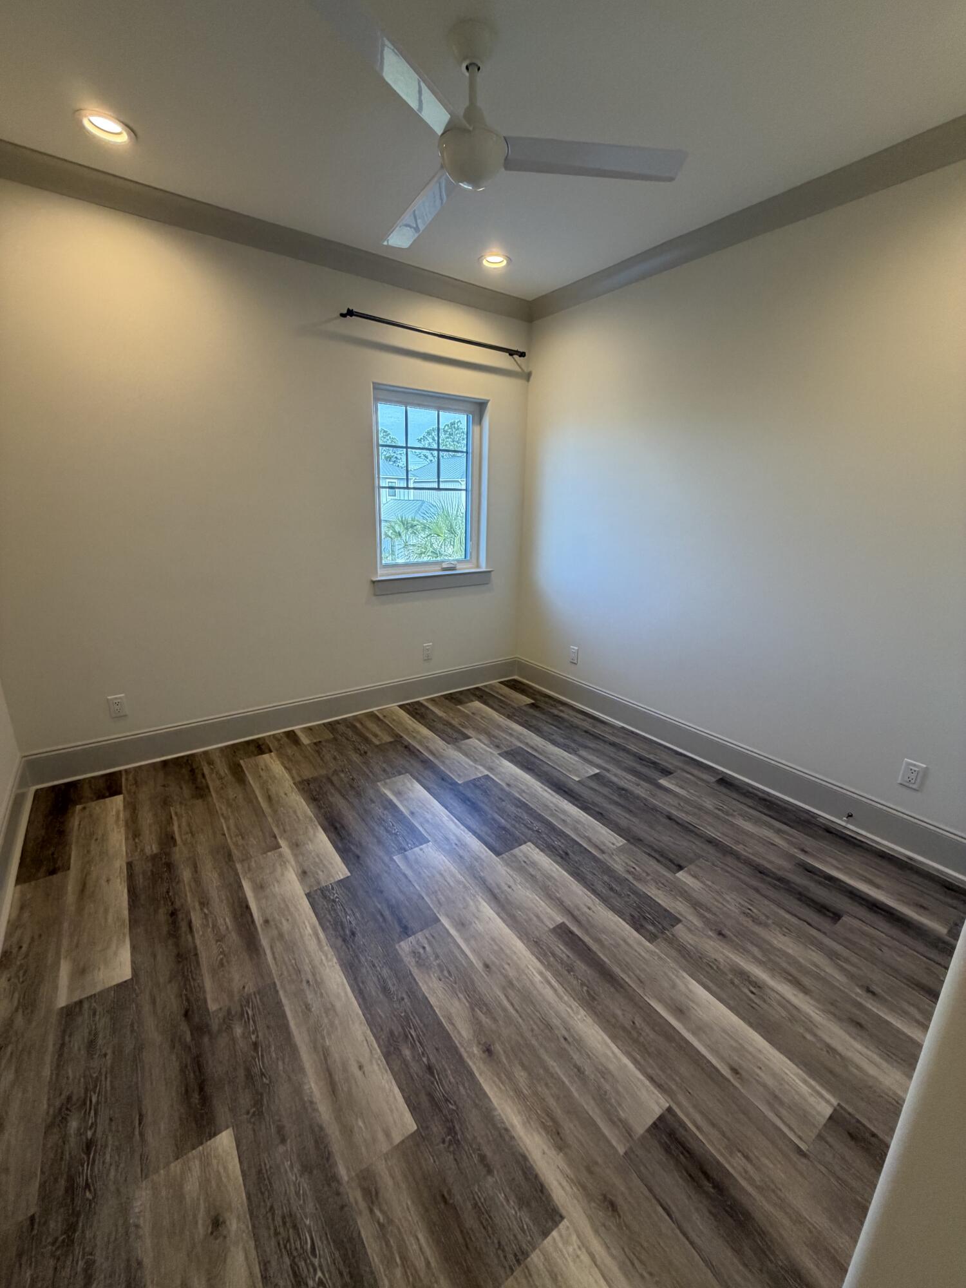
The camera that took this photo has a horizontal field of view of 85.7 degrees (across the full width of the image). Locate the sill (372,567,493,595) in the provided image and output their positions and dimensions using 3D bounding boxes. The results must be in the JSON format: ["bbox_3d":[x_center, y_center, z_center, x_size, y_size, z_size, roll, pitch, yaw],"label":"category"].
[{"bbox_3d":[-0.351,-0.446,3.649,0.969,0.110,0.120,-10,19,-34],"label":"sill"}]

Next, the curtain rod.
[{"bbox_3d":[-0.244,-1.881,3.189,1.270,0.052,0.112,-10,19,-34],"label":"curtain rod"}]

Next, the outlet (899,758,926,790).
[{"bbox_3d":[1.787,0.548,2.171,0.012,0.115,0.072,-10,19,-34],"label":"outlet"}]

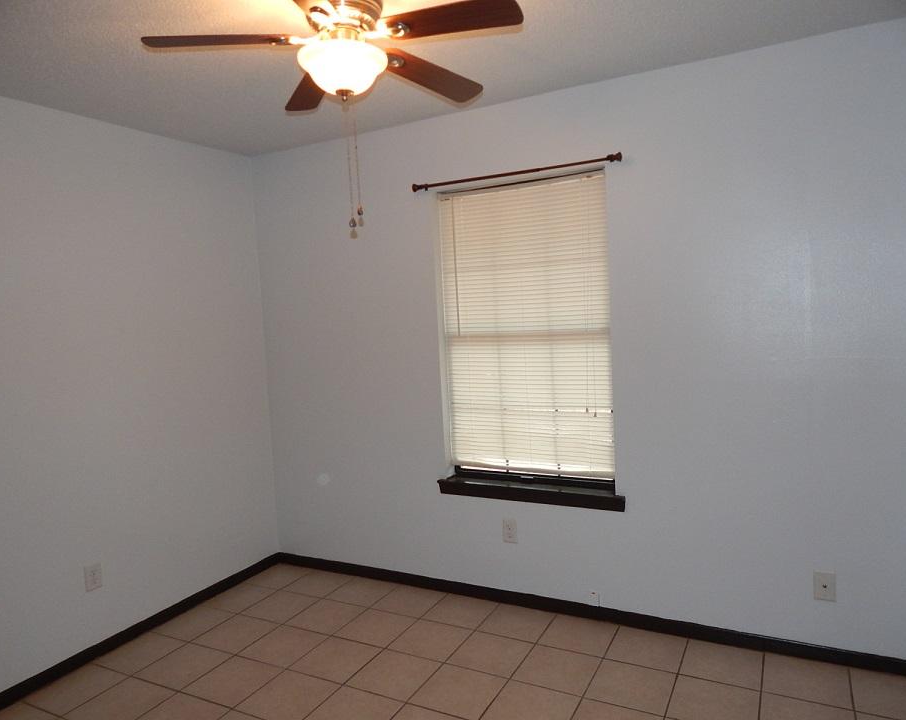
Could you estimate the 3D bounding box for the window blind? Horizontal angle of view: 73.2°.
[{"bbox_3d":[0.347,-0.085,2.972,0.881,1.525,0.113,-1,4,28],"label":"window blind"}]

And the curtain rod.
[{"bbox_3d":[0.267,-0.868,2.862,1.042,0.042,0.075,-1,4,28],"label":"curtain rod"}]

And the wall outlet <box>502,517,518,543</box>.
[{"bbox_3d":[0.285,0.856,3.046,0.072,0.115,0.010,-1,4,28],"label":"wall outlet"}]

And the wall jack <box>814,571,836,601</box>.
[{"bbox_3d":[1.480,0.903,2.427,0.072,0.115,0.010,-1,4,28],"label":"wall jack"}]

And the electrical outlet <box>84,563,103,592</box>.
[{"bbox_3d":[-1.622,0.984,2.758,0.010,0.115,0.072,-1,4,28],"label":"electrical outlet"}]

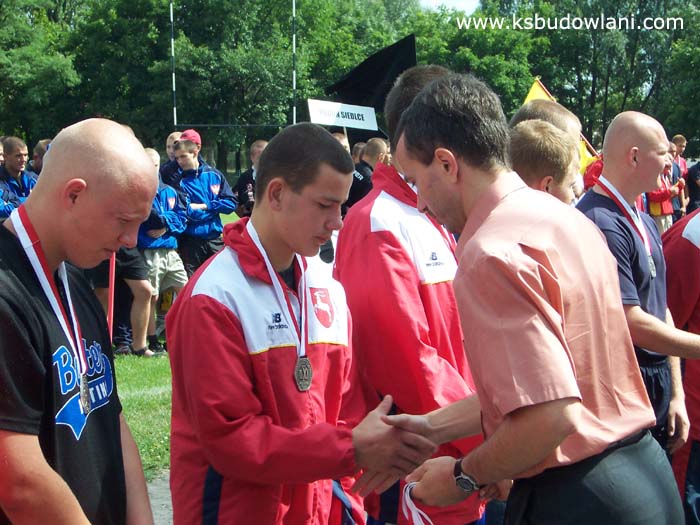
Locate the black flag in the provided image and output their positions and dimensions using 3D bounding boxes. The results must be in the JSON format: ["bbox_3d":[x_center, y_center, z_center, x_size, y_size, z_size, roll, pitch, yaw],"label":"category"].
[{"bbox_3d":[0.181,-1.482,14.500,0.760,0.740,0.250,0,4,5],"label":"black flag"}]

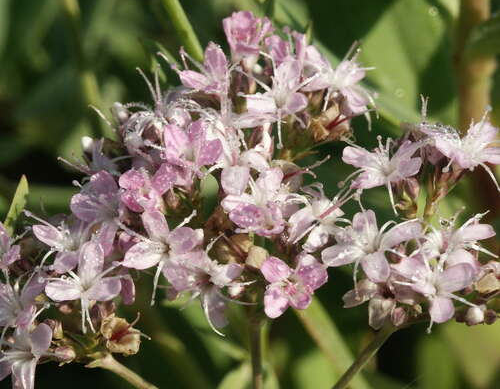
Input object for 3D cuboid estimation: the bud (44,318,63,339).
[{"bbox_3d":[-0.021,0.014,0.400,0.002,0.002,0.002,-6,15,0],"label":"bud"}]

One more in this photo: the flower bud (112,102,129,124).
[{"bbox_3d":[-0.014,-0.009,0.406,0.001,0.002,0.001,-21,12,0],"label":"flower bud"}]

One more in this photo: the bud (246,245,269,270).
[{"bbox_3d":[0.001,0.007,0.400,0.002,0.003,0.002,9,17,0],"label":"bud"}]

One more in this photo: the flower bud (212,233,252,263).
[{"bbox_3d":[-0.002,0.006,0.402,0.004,0.003,0.003,-6,17,0],"label":"flower bud"}]

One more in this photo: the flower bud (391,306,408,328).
[{"bbox_3d":[0.016,0.013,0.400,0.002,0.002,0.002,3,14,0],"label":"flower bud"}]

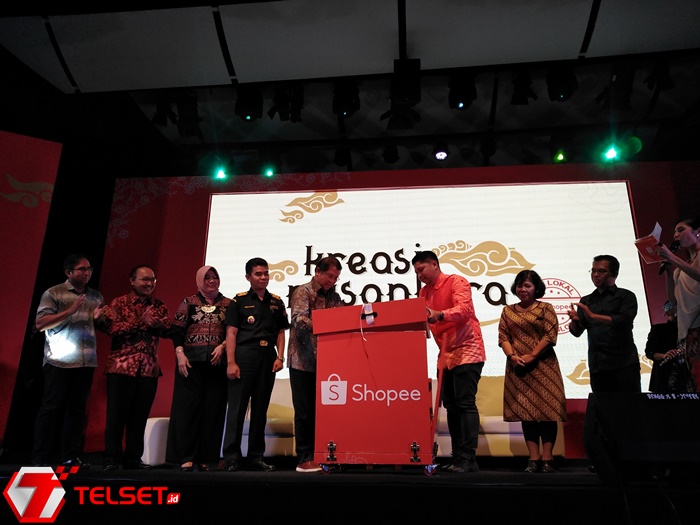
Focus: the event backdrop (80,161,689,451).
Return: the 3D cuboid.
[{"bbox_3d":[0.769,0.545,7.252,8.827,3.988,0.300,-1,-18,5],"label":"event backdrop"}]

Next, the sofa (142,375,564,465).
[{"bbox_3d":[0.048,1.513,5.114,3.700,0.850,0.920,0,-19,1],"label":"sofa"}]

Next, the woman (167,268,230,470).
[{"bbox_3d":[-1.181,0.841,4.270,0.470,1.554,0.340,6,-19,-17],"label":"woman"}]

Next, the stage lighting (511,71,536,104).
[{"bbox_3d":[2.155,-2.175,6.542,0.266,0.329,0.251,-1,-18,5],"label":"stage lighting"}]

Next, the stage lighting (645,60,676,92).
[{"bbox_3d":[3.760,-2.285,6.395,0.258,0.304,0.244,-1,-18,5],"label":"stage lighting"}]

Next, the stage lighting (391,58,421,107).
[{"bbox_3d":[0.707,-2.306,6.749,0.363,0.478,0.324,-1,-18,5],"label":"stage lighting"}]

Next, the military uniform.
[{"bbox_3d":[-0.751,0.917,4.240,0.480,1.388,0.320,9,-20,-25],"label":"military uniform"}]

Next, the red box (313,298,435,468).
[{"bbox_3d":[0.214,1.013,4.171,0.850,1.200,0.720,-2,-19,7],"label":"red box"}]

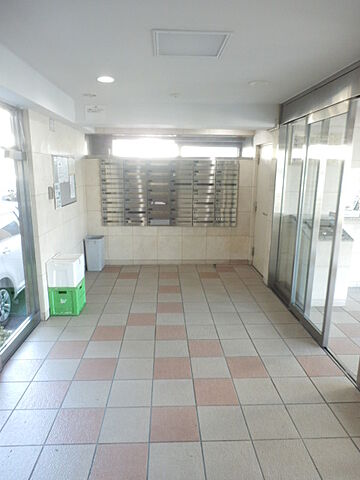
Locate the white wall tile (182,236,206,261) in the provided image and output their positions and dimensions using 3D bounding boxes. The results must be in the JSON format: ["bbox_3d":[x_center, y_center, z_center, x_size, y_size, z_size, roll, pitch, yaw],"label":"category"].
[{"bbox_3d":[0.241,0.137,5.513,0.400,0.400,0.015,0,12,-3],"label":"white wall tile"}]

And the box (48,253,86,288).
[{"bbox_3d":[-1.247,0.332,3.671,0.290,0.280,0.350,0,12,-3],"label":"box"}]

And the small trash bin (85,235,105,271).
[{"bbox_3d":[-1.310,0.211,5.233,0.245,0.515,0.285,0,12,-3],"label":"small trash bin"}]

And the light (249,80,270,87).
[{"bbox_3d":[0.745,-1.471,3.119,0.205,0.030,0.205,0,12,-3],"label":"light"}]

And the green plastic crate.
[{"bbox_3d":[-1.251,0.625,3.732,0.312,0.320,0.366,0,12,-3],"label":"green plastic crate"}]

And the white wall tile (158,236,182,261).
[{"bbox_3d":[-0.161,0.136,5.495,0.400,0.400,0.015,0,12,-3],"label":"white wall tile"}]

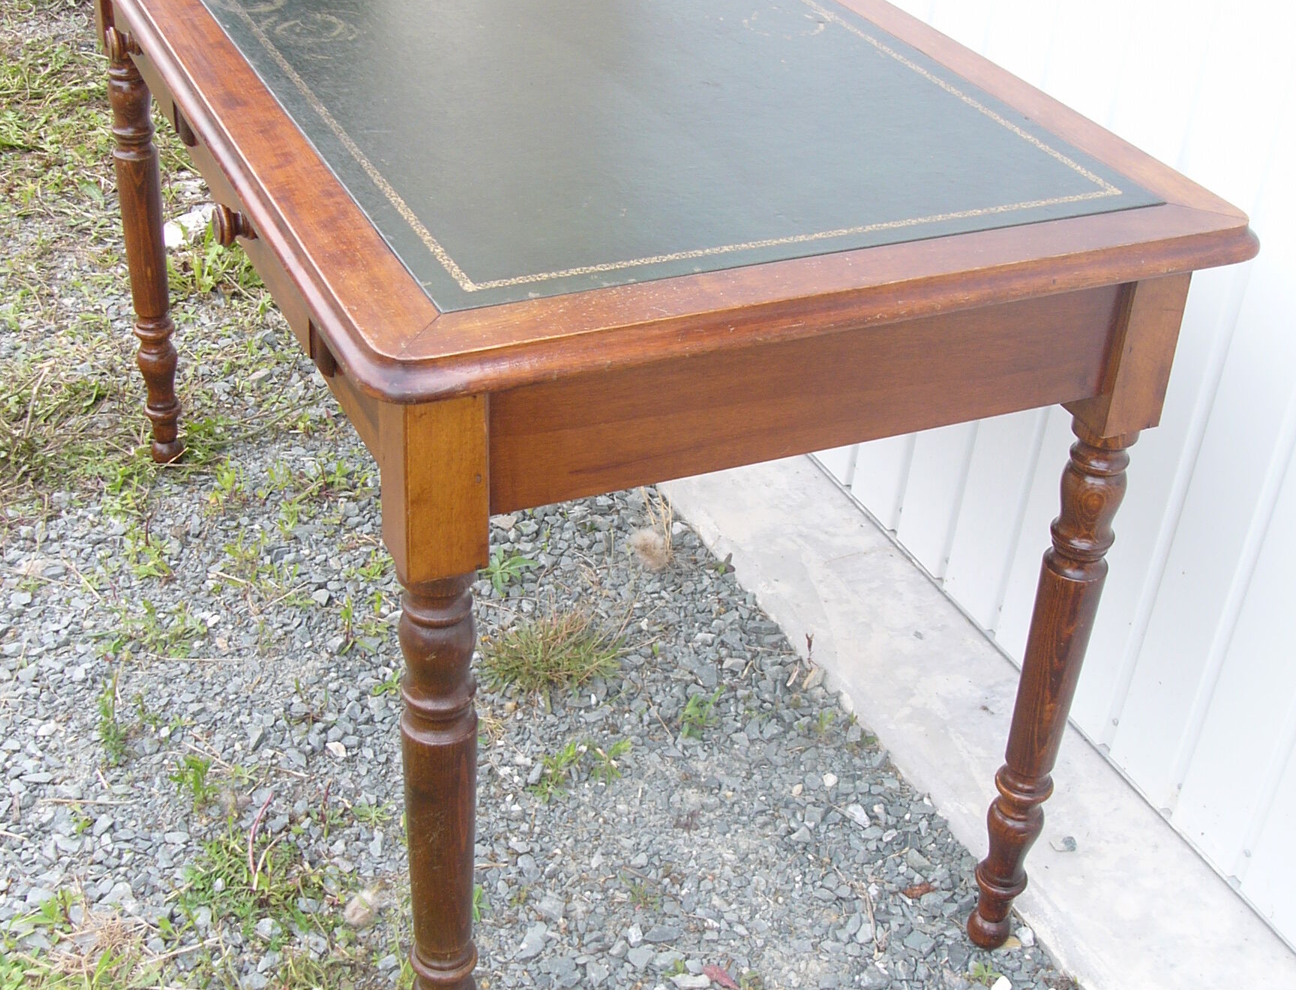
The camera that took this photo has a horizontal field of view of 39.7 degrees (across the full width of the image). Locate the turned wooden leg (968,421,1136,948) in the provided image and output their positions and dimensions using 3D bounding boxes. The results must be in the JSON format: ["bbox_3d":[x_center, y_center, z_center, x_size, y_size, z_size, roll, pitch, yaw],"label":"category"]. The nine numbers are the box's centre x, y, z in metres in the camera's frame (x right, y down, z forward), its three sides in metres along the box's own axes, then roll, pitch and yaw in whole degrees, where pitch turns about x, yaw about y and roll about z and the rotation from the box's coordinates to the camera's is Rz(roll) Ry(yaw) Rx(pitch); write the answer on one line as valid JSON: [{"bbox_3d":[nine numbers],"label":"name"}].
[{"bbox_3d":[0.345,0.181,1.569,0.057,0.577,0.057,-10,34,-22],"label":"turned wooden leg"}]

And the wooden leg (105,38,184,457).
[{"bbox_3d":[-0.625,-0.289,2.249,0.057,0.577,0.057,-11,35,-22],"label":"wooden leg"}]

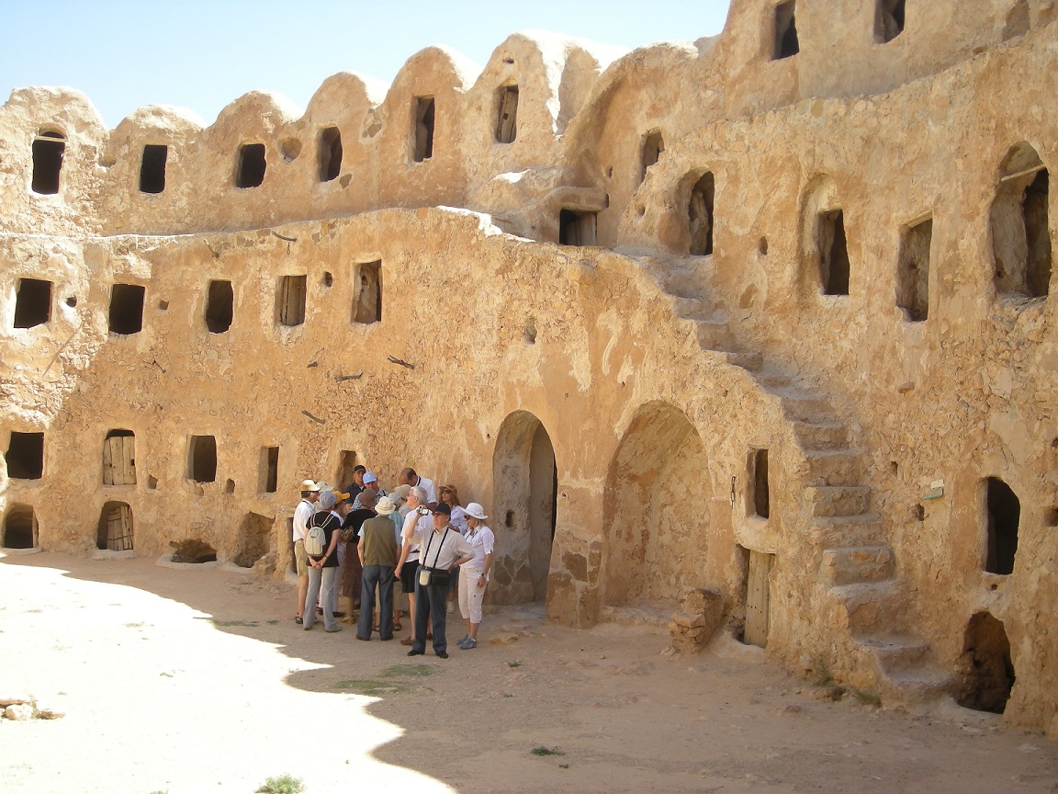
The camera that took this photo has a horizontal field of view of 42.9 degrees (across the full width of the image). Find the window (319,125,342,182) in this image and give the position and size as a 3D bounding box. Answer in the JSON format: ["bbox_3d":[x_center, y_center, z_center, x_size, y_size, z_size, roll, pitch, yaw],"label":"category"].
[{"bbox_3d":[-3.164,-3.851,21.400,0.500,0.860,0.180,2,2,37],"label":"window"}]

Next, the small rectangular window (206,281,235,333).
[{"bbox_3d":[-5.194,-1.520,22.600,0.520,0.895,0.220,0,1,23],"label":"small rectangular window"}]

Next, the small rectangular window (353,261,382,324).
[{"bbox_3d":[-2.481,-1.604,20.700,0.545,0.961,0.250,1,1,35],"label":"small rectangular window"}]

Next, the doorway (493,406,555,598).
[{"bbox_3d":[0.090,1.483,18.027,0.550,2.600,1.300,-1,2,-41],"label":"doorway"}]

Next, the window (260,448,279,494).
[{"bbox_3d":[-3.969,1.133,20.984,0.460,0.730,0.300,2,2,37],"label":"window"}]

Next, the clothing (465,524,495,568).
[{"bbox_3d":[-0.570,1.731,15.600,0.290,0.511,0.420,-1,1,-37],"label":"clothing"}]

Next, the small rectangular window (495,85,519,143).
[{"bbox_3d":[-0.263,-4.076,19.485,0.480,0.870,0.300,2,2,36],"label":"small rectangular window"}]

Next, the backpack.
[{"bbox_3d":[-2.601,1.691,16.450,0.290,0.470,0.200,1,2,18],"label":"backpack"}]

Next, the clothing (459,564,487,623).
[{"bbox_3d":[-0.657,2.318,15.900,0.270,0.720,0.340,0,2,-41],"label":"clothing"}]

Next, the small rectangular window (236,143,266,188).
[{"bbox_3d":[-4.689,-3.899,22.700,0.650,0.760,0.180,2,2,34],"label":"small rectangular window"}]

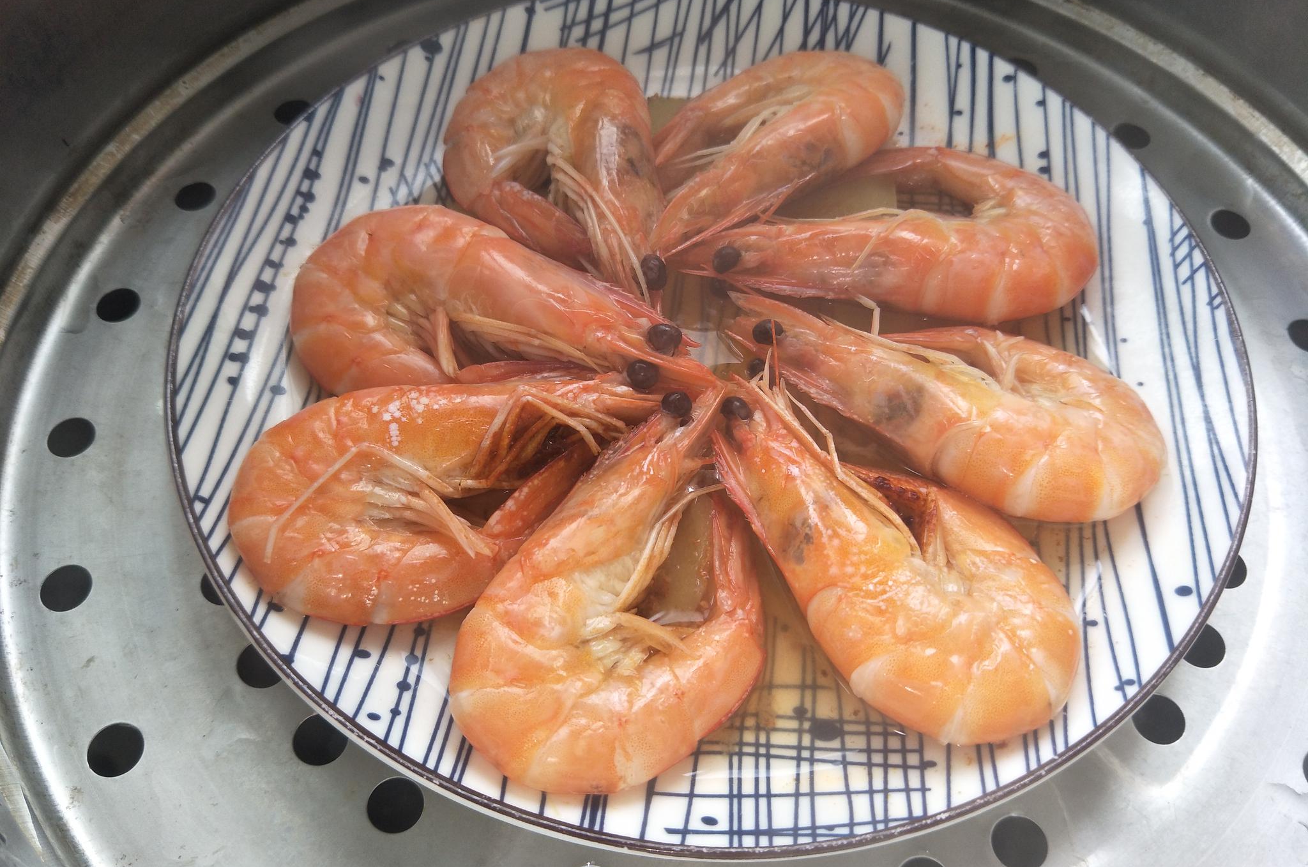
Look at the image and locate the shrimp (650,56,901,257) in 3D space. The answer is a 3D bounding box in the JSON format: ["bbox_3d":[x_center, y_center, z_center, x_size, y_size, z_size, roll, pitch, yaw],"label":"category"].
[{"bbox_3d":[0.025,-0.070,0.217,0.079,0.020,0.040,-30,63,-18],"label":"shrimp"}]

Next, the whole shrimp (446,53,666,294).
[{"bbox_3d":[-0.023,-0.061,0.211,0.051,0.020,0.078,-6,58,-4],"label":"whole shrimp"}]

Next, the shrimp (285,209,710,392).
[{"bbox_3d":[-0.030,-0.023,0.188,0.089,0.020,0.048,12,59,7],"label":"shrimp"}]

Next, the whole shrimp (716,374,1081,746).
[{"bbox_3d":[0.038,0.019,0.162,0.041,0.020,0.080,-36,65,-21],"label":"whole shrimp"}]

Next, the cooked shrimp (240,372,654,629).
[{"bbox_3d":[-0.037,0.011,0.166,0.079,0.020,0.047,-5,58,-3],"label":"cooked shrimp"}]

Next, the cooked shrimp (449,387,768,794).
[{"bbox_3d":[0.001,0.022,0.141,0.038,0.022,0.068,33,63,18],"label":"cooked shrimp"}]

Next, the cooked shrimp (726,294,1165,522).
[{"bbox_3d":[0.054,-0.010,0.180,0.089,0.020,0.038,27,61,15],"label":"cooked shrimp"}]

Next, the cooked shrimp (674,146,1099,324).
[{"bbox_3d":[0.051,-0.046,0.203,0.091,0.020,0.046,5,58,3],"label":"cooked shrimp"}]

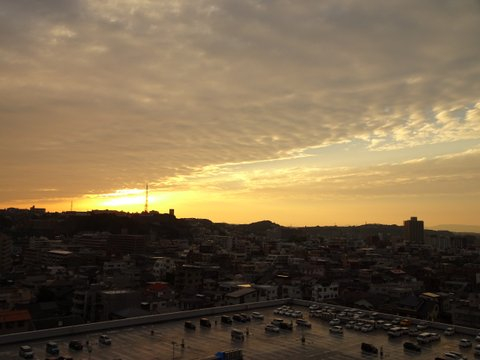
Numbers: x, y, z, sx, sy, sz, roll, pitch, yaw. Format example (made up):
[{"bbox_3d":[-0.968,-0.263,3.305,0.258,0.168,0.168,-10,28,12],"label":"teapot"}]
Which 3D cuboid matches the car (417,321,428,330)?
[{"bbox_3d":[54.260,43.090,127.510,4.260,1.600,1.680,6,-9,-39],"label":"car"}]

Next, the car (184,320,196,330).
[{"bbox_3d":[-14.920,43.210,128.300,1.660,1.580,3.920,6,-9,-39],"label":"car"}]

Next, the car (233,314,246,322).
[{"bbox_3d":[-0.121,41.744,129.326,1.660,1.640,4.300,6,-9,-39],"label":"car"}]

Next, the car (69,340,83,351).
[{"bbox_3d":[-37.240,37.687,97.746,1.640,1.520,3.960,6,-9,-39],"label":"car"}]

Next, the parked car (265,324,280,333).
[{"bbox_3d":[9.240,42.690,123.940,1.680,1.550,4.250,6,-9,-39],"label":"parked car"}]

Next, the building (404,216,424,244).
[{"bbox_3d":[328.855,100.003,810.095,28.000,59.000,22.000,1,-7,-2],"label":"building"}]

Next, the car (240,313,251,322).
[{"bbox_3d":[1.372,41.998,131.258,1.650,1.630,4.070,6,-9,-39],"label":"car"}]

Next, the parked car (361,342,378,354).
[{"bbox_3d":[30.830,40.000,102.300,1.660,1.550,3.880,6,-9,-39],"label":"parked car"}]

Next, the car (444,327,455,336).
[{"bbox_3d":[55.059,40.052,113.031,3.430,1.550,1.580,6,-9,-39],"label":"car"}]

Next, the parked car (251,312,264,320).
[{"bbox_3d":[5.640,44.950,142.340,1.680,1.580,4.380,6,-9,-39],"label":"parked car"}]

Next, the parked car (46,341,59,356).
[{"bbox_3d":[-41.386,37.243,95.076,1.630,1.700,4.040,6,-9,-39],"label":"parked car"}]

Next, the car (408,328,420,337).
[{"bbox_3d":[48.270,42.090,119.100,3.930,1.550,1.660,6,-9,-39],"label":"car"}]

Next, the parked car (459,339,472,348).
[{"bbox_3d":[53.132,38.584,101.225,3.760,1.540,1.620,6,-9,-39],"label":"parked car"}]

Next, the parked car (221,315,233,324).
[{"bbox_3d":[-4.230,44.190,136.360,1.670,1.600,4.060,6,-9,-39],"label":"parked car"}]

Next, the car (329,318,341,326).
[{"bbox_3d":[29.240,43.800,132.920,3.970,1.560,1.660,6,-9,-39],"label":"car"}]

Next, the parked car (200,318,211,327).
[{"bbox_3d":[-10.620,43.670,132.130,1.660,1.590,4.020,6,-9,-39],"label":"parked car"}]

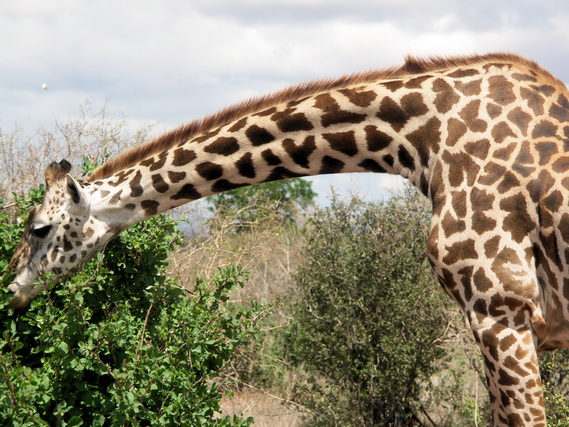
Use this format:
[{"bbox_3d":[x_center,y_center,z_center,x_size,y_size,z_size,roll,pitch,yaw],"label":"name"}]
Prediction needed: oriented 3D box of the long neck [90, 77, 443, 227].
[{"bbox_3d":[-0.066,-0.201,15.300,1.768,0.645,0.400,-12,0,0],"label":"long neck"}]

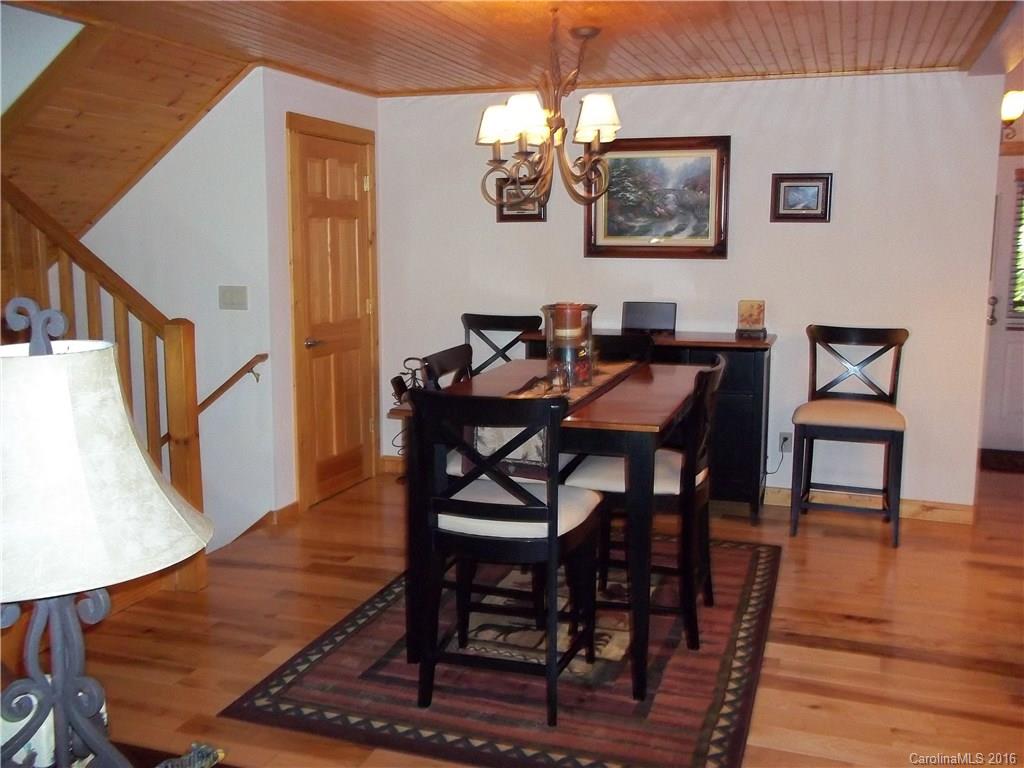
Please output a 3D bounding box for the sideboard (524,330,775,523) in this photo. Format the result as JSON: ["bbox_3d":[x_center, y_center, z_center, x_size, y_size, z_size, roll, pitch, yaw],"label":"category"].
[{"bbox_3d":[0.747,0.210,5.312,1.340,0.960,0.410,3,9,19],"label":"sideboard"}]

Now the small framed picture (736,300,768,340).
[{"bbox_3d":[1.296,-0.345,5.101,0.155,0.208,0.060,3,9,19],"label":"small framed picture"}]

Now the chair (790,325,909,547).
[{"bbox_3d":[1.732,0.244,4.881,0.530,1.035,0.530,3,9,17],"label":"chair"}]

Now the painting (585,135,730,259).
[{"bbox_3d":[0.802,-1.035,5.296,0.808,0.658,0.050,3,9,19],"label":"painting"}]

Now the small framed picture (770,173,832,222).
[{"bbox_3d":[1.546,-0.992,5.054,0.308,0.255,0.035,3,9,19],"label":"small framed picture"}]

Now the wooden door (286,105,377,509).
[{"bbox_3d":[-1.014,-0.408,5.445,0.080,2.110,0.930,3,9,19],"label":"wooden door"}]

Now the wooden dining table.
[{"bbox_3d":[0.235,0.459,3.817,0.915,0.922,1.460,3,9,17],"label":"wooden dining table"}]

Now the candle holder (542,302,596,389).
[{"bbox_3d":[0.228,-0.161,3.745,0.215,0.325,0.215,0,9,0],"label":"candle holder"}]

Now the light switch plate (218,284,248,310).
[{"bbox_3d":[-1.433,-0.440,4.855,0.170,0.120,0.022,3,9,19],"label":"light switch plate"}]

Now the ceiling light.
[{"bbox_3d":[0.148,-1.046,3.637,0.560,0.710,0.560,0,9,0],"label":"ceiling light"}]

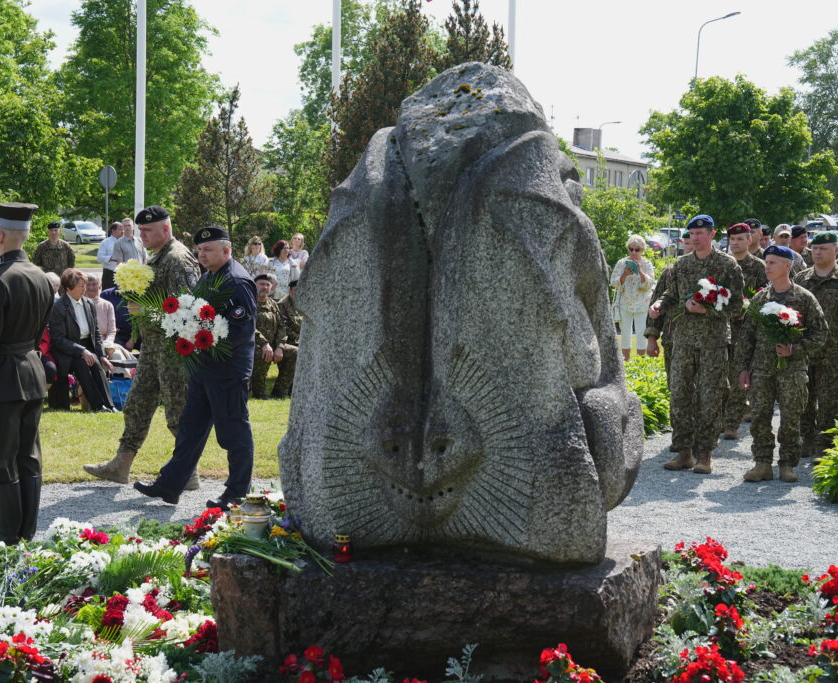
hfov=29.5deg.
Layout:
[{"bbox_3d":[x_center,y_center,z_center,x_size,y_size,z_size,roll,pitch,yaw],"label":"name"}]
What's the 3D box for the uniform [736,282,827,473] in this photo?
[{"bbox_3d":[2.583,0.226,11.350,0.620,1.320,0.450,3,5,29],"label":"uniform"}]

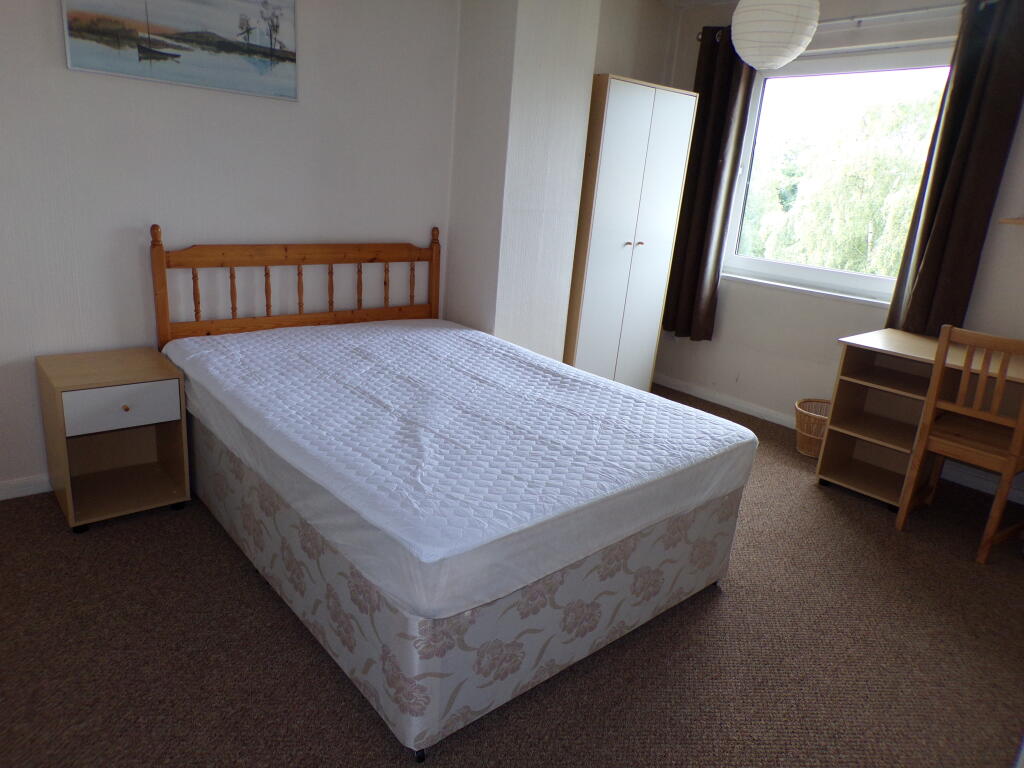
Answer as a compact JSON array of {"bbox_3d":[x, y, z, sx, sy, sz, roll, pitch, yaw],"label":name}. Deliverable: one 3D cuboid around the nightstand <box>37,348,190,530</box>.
[{"bbox_3d":[-1.509,0.200,2.698,0.402,0.540,0.440,-10,22,-40],"label":"nightstand"}]

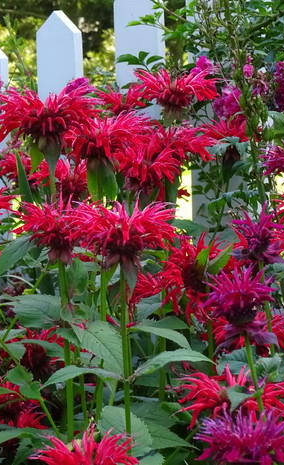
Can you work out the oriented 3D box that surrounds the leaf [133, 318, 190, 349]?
[{"bbox_3d":[0.018,0.093,2.020,0.060,0.016,0.027,26,22,18],"label":"leaf"}]

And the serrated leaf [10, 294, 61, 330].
[{"bbox_3d":[-0.108,0.079,2.200,0.062,0.018,0.038,14,53,19],"label":"serrated leaf"}]

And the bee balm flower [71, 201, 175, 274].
[{"bbox_3d":[-0.018,0.004,2.000,0.094,0.066,0.090,0,5,0],"label":"bee balm flower"}]

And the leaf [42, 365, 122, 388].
[{"bbox_3d":[-0.055,0.135,2.050,0.078,0.018,0.034,-12,24,-12],"label":"leaf"}]

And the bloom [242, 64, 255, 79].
[{"bbox_3d":[0.169,-0.256,3.500,0.019,0.022,0.019,0,5,0],"label":"bloom"}]

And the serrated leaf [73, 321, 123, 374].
[{"bbox_3d":[-0.041,0.107,2.050,0.040,0.070,0.014,-25,-24,-39],"label":"serrated leaf"}]

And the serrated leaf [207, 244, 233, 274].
[{"bbox_3d":[0.077,0.026,2.150,0.020,0.039,0.012,44,-1,45],"label":"serrated leaf"}]

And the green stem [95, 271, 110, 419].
[{"bbox_3d":[-0.042,0.109,2.150,0.006,0.144,0.006,3,3,0],"label":"green stem"}]

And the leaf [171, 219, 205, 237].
[{"bbox_3d":[0.054,-0.004,2.550,0.046,0.025,0.040,-1,3,0],"label":"leaf"}]

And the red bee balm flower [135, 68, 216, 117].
[{"bbox_3d":[0.035,-0.140,2.200,0.083,0.049,0.080,0,3,0],"label":"red bee balm flower"}]

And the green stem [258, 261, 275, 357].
[{"bbox_3d":[0.121,0.073,2.120,0.006,0.093,0.006,-6,0,0],"label":"green stem"}]

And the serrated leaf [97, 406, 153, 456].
[{"bbox_3d":[-0.017,0.191,2.100,0.053,0.050,0.030,-1,3,0],"label":"serrated leaf"}]

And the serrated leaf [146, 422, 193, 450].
[{"bbox_3d":[0.024,0.190,2.050,0.057,0.013,0.035,30,39,15],"label":"serrated leaf"}]

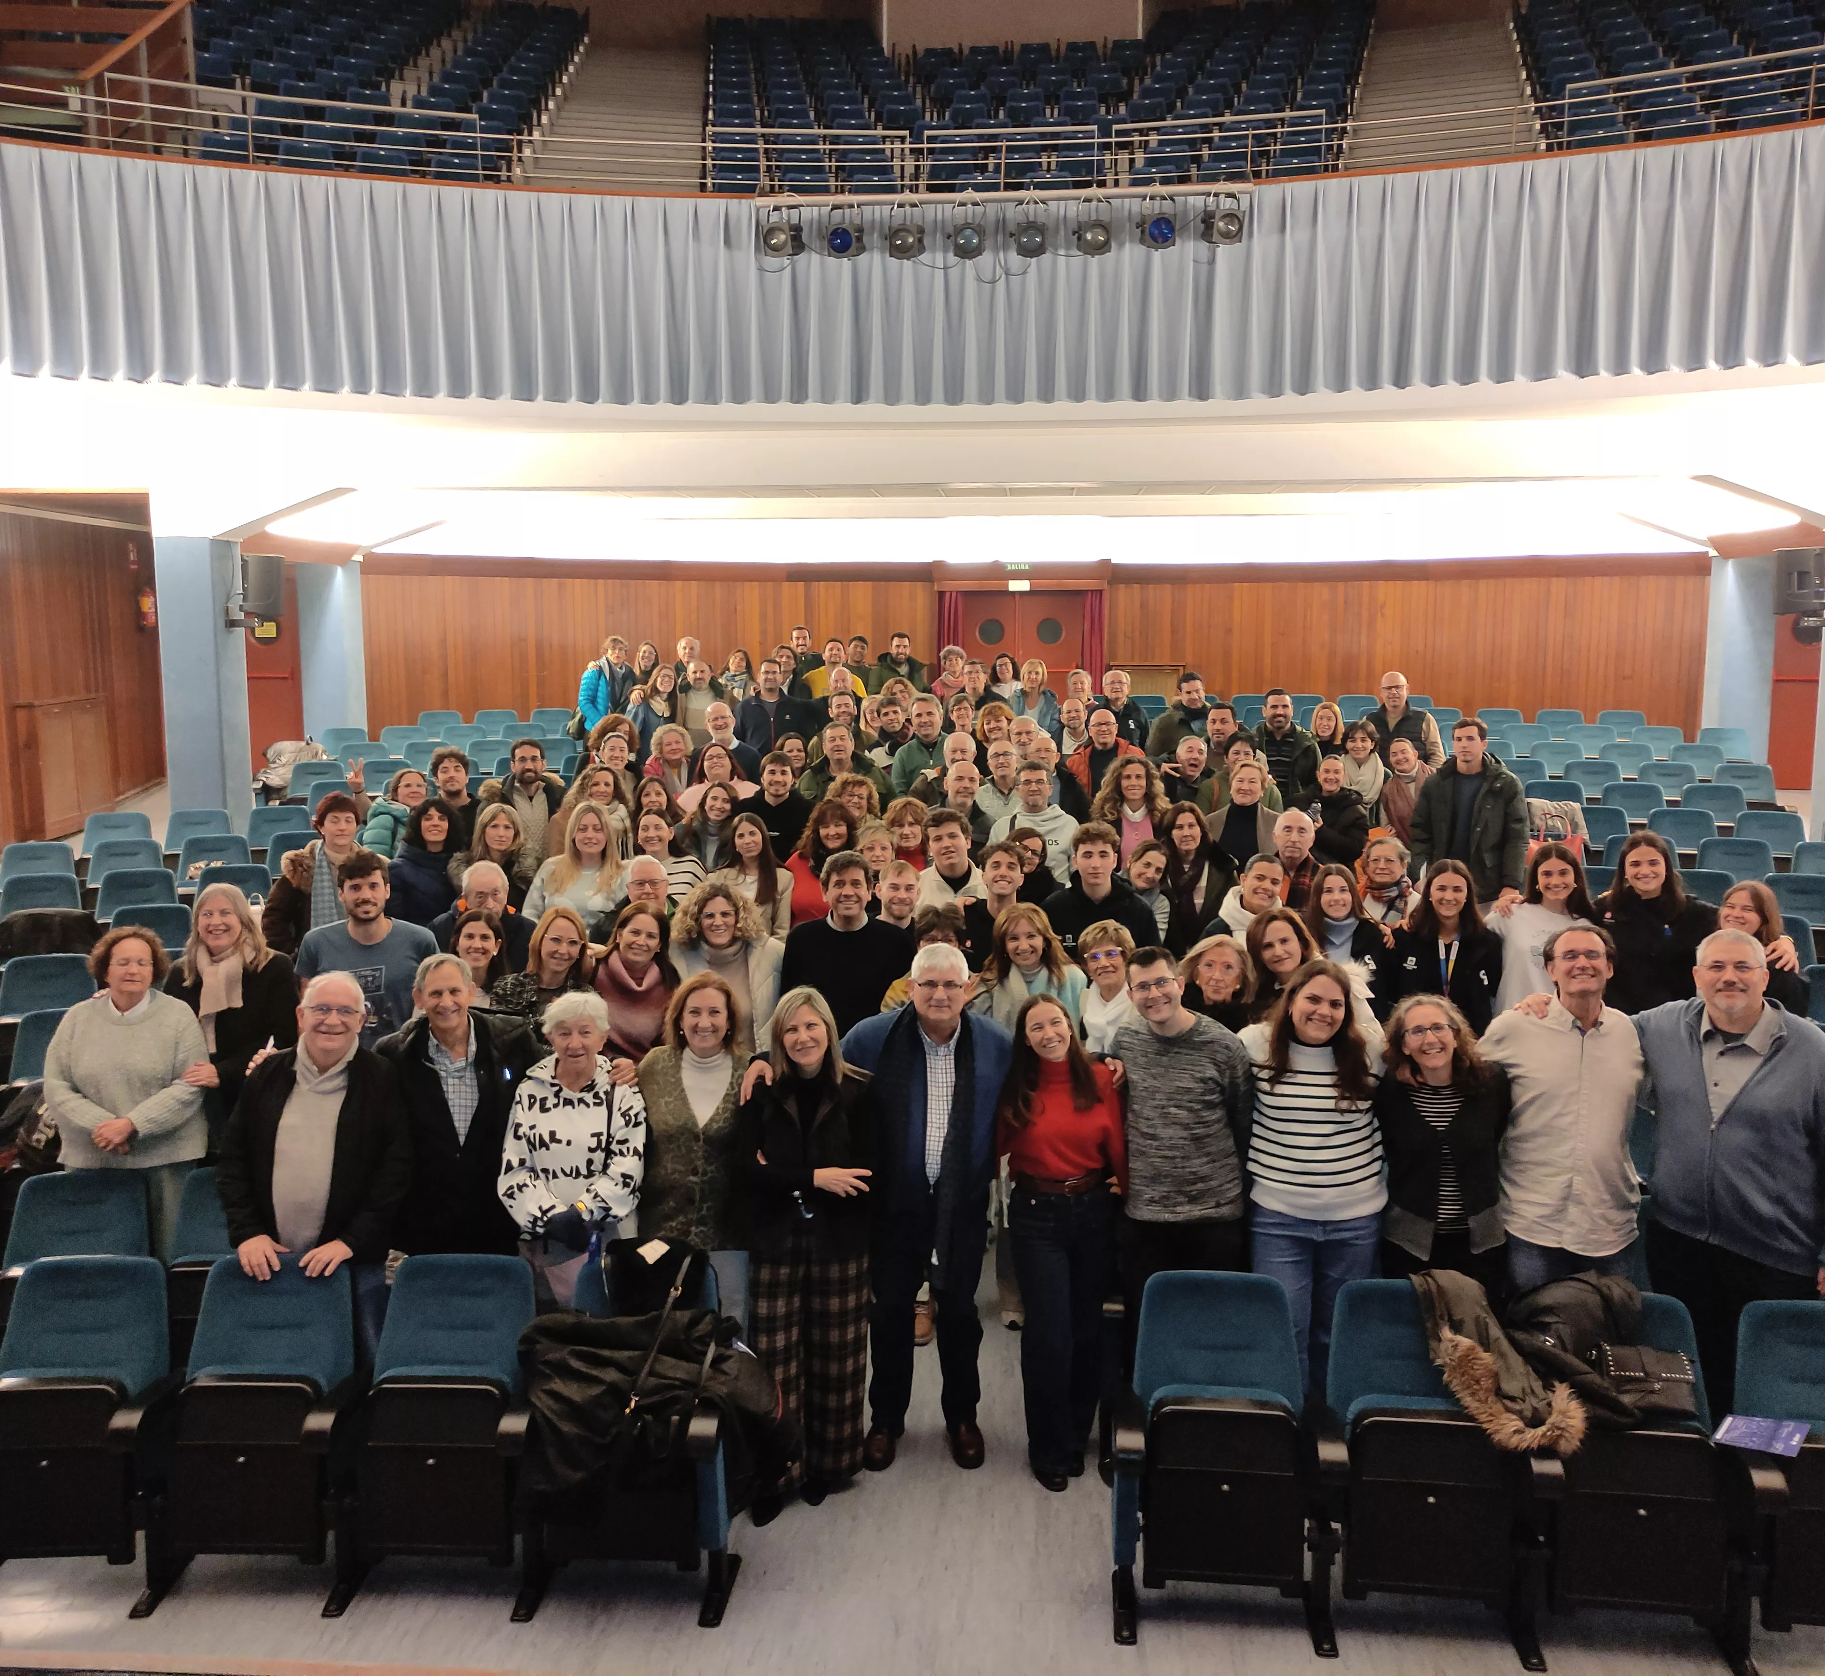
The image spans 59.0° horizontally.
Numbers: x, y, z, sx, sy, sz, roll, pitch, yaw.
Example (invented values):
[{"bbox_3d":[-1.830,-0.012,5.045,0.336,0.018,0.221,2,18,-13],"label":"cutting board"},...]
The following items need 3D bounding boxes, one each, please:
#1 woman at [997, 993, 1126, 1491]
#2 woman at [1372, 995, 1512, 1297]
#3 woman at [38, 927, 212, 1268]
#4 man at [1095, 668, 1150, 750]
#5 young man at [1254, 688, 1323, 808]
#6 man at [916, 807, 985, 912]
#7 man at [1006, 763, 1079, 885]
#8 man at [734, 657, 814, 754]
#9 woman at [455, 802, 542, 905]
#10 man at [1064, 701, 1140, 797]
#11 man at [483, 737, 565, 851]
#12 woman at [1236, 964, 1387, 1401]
[{"bbox_3d":[0.467,1.277,5.116,0.460,1.600,0.330,0,7,3],"label":"woman"},{"bbox_3d":[1.616,1.273,4.924,0.480,1.620,0.330,2,7,16],"label":"woman"},{"bbox_3d":[-2.825,1.107,5.799,0.580,1.610,0.370,-3,8,-23],"label":"woman"},{"bbox_3d":[1.633,-0.464,12.639,0.500,1.700,0.330,1,7,6],"label":"man"},{"bbox_3d":[2.573,-0.123,11.373,0.560,1.838,0.360,1,8,9],"label":"young man"},{"bbox_3d":[0.177,0.759,7.721,0.520,1.806,0.340,0,8,3],"label":"man"},{"bbox_3d":[0.626,0.487,8.272,0.500,1.748,0.320,0,8,5],"label":"man"},{"bbox_3d":[-1.023,-0.413,11.927,0.550,1.820,0.330,-1,8,-2],"label":"man"},{"bbox_3d":[-1.999,0.640,7.914,0.480,1.633,0.320,-2,8,-9],"label":"woman"},{"bbox_3d":[1.308,0.011,11.069,0.550,1.779,0.360,1,8,5],"label":"man"},{"bbox_3d":[-2.359,0.281,9.969,0.560,1.782,0.380,-2,8,-11],"label":"man"},{"bbox_3d":[1.245,1.225,5.119,0.500,1.709,0.330,1,8,12],"label":"woman"}]

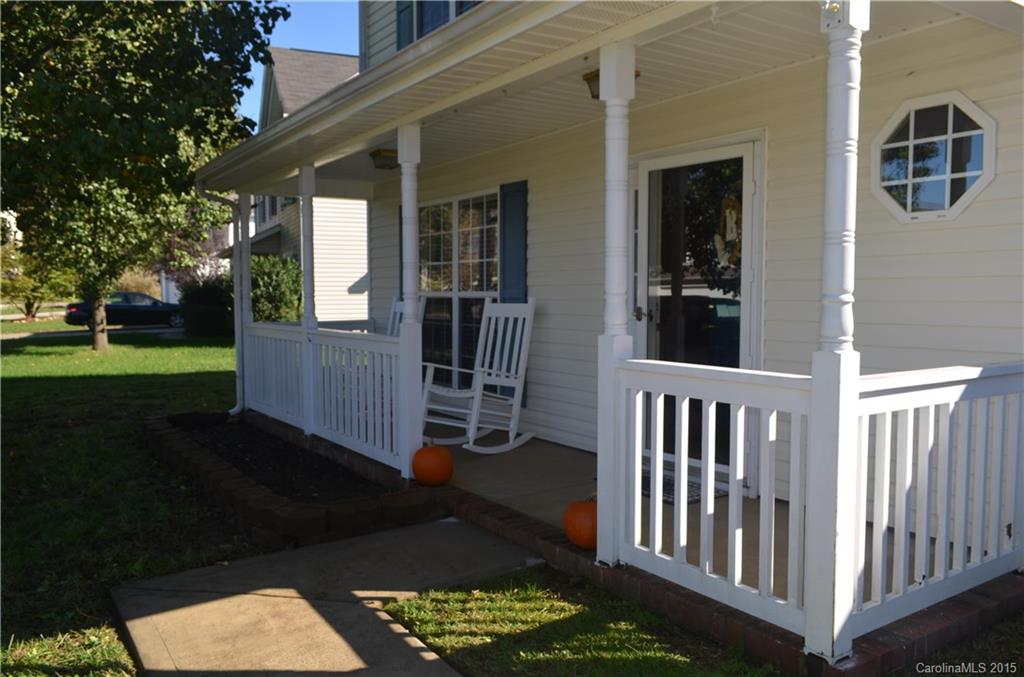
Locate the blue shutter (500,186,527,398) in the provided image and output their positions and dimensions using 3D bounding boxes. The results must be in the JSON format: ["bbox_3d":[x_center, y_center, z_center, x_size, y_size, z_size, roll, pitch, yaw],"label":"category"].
[{"bbox_3d":[-0.006,-0.380,6.527,0.035,1.886,0.412,-2,4,-35],"label":"blue shutter"}]

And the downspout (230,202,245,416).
[{"bbox_3d":[-2.789,-0.329,7.755,0.103,2.216,0.074,-2,4,-35],"label":"downspout"}]

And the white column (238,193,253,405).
[{"bbox_3d":[-2.699,-0.377,7.812,0.101,2.218,0.101,-2,4,-35],"label":"white column"}]

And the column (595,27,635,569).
[{"bbox_3d":[0.446,-0.129,3.296,0.101,2.218,0.101,-2,4,-35],"label":"column"}]

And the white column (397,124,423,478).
[{"bbox_3d":[-0.640,-0.214,4.855,0.101,2.218,0.101,-2,4,-35],"label":"white column"}]

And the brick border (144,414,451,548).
[{"bbox_3d":[-1.966,0.914,5.850,1.005,0.158,4.255,-2,4,-35],"label":"brick border"}]

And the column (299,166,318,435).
[{"bbox_3d":[-1.664,-0.295,6.325,0.101,2.218,0.101,-2,4,-35],"label":"column"}]

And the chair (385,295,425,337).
[{"bbox_3d":[-1.222,0.190,7.265,0.788,1.152,0.611,-3,4,-43],"label":"chair"}]

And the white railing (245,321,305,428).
[{"bbox_3d":[-2.176,0.314,7.108,0.064,0.872,1.712,-2,4,-35],"label":"white railing"}]

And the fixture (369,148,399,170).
[{"bbox_3d":[-1.107,-1.588,6.839,0.236,0.153,0.246,-2,4,-35],"label":"fixture"}]

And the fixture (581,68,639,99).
[{"bbox_3d":[0.579,-1.453,4.392,0.236,0.153,0.246,-2,4,-35],"label":"fixture"}]

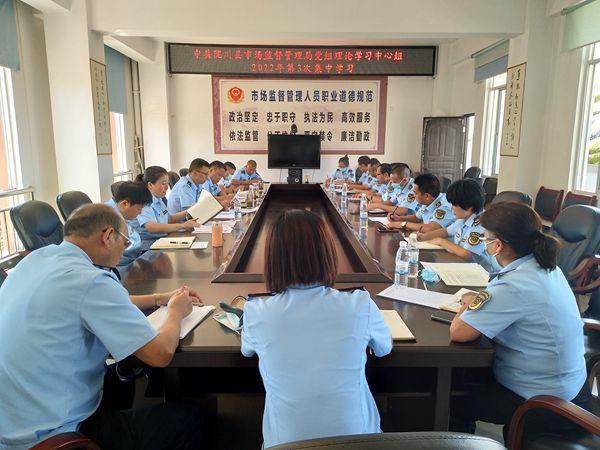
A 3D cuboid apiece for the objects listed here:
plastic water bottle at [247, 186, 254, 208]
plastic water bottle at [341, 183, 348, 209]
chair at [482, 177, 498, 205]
[{"bbox_3d":[-0.548,-0.311,5.036,0.066,0.236,0.066,0,10,0],"label":"plastic water bottle"},{"bbox_3d":[0.547,-0.393,5.523,0.065,0.232,0.065,0,10,0],"label":"plastic water bottle"},{"bbox_3d":[2.981,-0.269,7.285,0.600,0.905,0.580,-4,11,-22],"label":"chair"}]

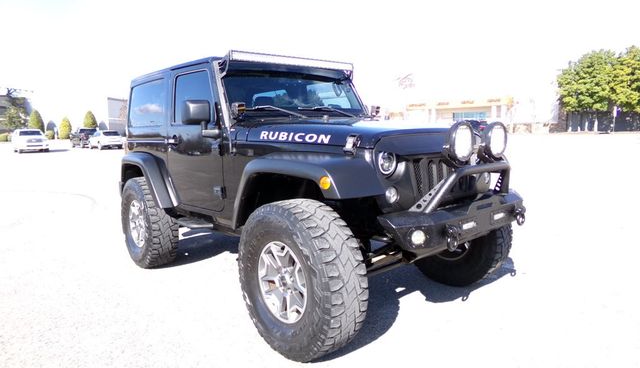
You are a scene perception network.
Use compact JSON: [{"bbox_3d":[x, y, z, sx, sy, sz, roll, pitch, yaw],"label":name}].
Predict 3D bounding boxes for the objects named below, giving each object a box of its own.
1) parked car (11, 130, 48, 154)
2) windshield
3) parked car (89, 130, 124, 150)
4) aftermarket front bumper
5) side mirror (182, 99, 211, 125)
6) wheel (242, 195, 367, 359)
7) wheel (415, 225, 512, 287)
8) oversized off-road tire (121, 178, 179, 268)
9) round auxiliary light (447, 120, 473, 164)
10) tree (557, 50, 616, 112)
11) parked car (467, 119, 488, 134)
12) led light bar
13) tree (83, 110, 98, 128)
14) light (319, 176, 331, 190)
[{"bbox_3d":[-23.000,-3.420,35.200,1.920,1.820,4.850,-8,9,-41],"label":"parked car"},{"bbox_3d":[-0.170,-0.729,3.733,1.420,0.410,0.080,-8,-18,-40],"label":"windshield"},{"bbox_3d":[-17.572,-3.569,36.400,1.850,1.550,4.600,-6,8,-36],"label":"parked car"},{"bbox_3d":[0.859,0.104,2.663,1.420,0.470,0.410,-8,9,-40],"label":"aftermarket front bumper"},{"bbox_3d":[-0.882,-0.517,3.163,0.195,0.170,0.100,-7,9,-40],"label":"side mirror"},{"bbox_3d":[-0.131,0.552,2.639,0.315,0.910,0.918,-8,9,-41],"label":"wheel"},{"bbox_3d":[1.113,0.376,3.659,0.318,0.894,0.899,-7,9,-40],"label":"wheel"},{"bbox_3d":[-1.714,0.372,4.466,0.315,0.910,0.918,-8,9,-40],"label":"oversized off-road tire"},{"bbox_3d":[0.744,-0.230,2.426,0.215,0.220,0.095,-7,9,-40],"label":"round auxiliary light"},{"bbox_3d":[36.173,-12.542,60.000,7.180,11.021,7.180,-1,7,0],"label":"tree"},{"bbox_3d":[17.038,-6.220,48.000,1.850,1.700,4.600,0,8,18],"label":"parked car"},{"bbox_3d":[-0.201,-1.012,3.712,1.276,0.078,0.085,-7,9,-40],"label":"led light bar"},{"bbox_3d":[-41.379,-10.638,80.000,2.600,5.200,2.600,-7,9,-37],"label":"tree"},{"bbox_3d":[0.030,-0.004,2.180,0.066,0.068,0.030,3,8,36],"label":"light"}]

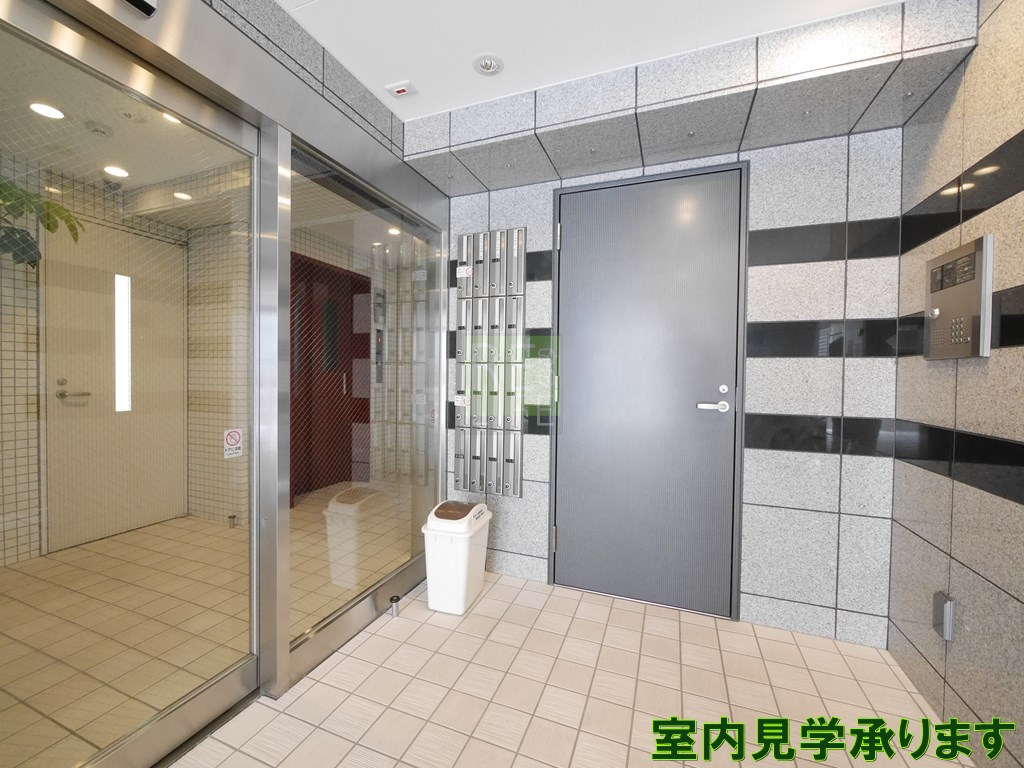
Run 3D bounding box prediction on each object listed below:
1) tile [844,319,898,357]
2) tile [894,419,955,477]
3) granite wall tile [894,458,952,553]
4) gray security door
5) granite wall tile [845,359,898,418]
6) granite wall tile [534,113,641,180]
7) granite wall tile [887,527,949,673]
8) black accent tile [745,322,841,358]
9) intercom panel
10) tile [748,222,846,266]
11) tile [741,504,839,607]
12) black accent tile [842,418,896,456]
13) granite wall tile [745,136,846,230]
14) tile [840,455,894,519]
[{"bbox_3d":[1.465,-0.187,1.698,0.170,0.157,0.022,1,1,21],"label":"tile"},{"bbox_3d":[1.483,0.225,1.489,0.022,0.155,0.366,1,1,21],"label":"tile"},{"bbox_3d":[1.480,0.426,1.492,0.022,0.246,0.366,1,1,21],"label":"granite wall tile"},{"bbox_3d":[0.628,0.034,2.018,0.879,2.037,0.100,1,1,20],"label":"gray security door"},{"bbox_3d":[1.446,0.014,1.682,0.169,0.242,0.020,1,1,20],"label":"granite wall tile"},{"bbox_3d":[0.366,-1.056,1.860,0.397,0.024,0.424,1,1,21],"label":"granite wall tile"},{"bbox_3d":[1.473,0.749,1.495,0.020,0.403,0.368,1,1,21],"label":"granite wall tile"},{"bbox_3d":[1.214,-0.191,1.785,0.355,0.156,0.020,1,1,21],"label":"black accent tile"},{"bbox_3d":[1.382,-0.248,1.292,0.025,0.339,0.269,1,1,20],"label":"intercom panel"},{"bbox_3d":[1.221,-0.592,1.785,0.352,0.156,0.022,1,1,21],"label":"tile"},{"bbox_3d":[1.202,0.740,1.804,0.355,0.403,0.020,1,1,21],"label":"tile"},{"bbox_3d":[1.443,0.213,1.686,0.169,0.156,0.020,1,1,20],"label":"black accent tile"},{"bbox_3d":[1.188,-0.841,1.764,0.394,0.354,0.020,1,1,20],"label":"granite wall tile"},{"bbox_3d":[1.458,0.422,1.708,0.170,0.246,0.022,1,1,21],"label":"tile"}]

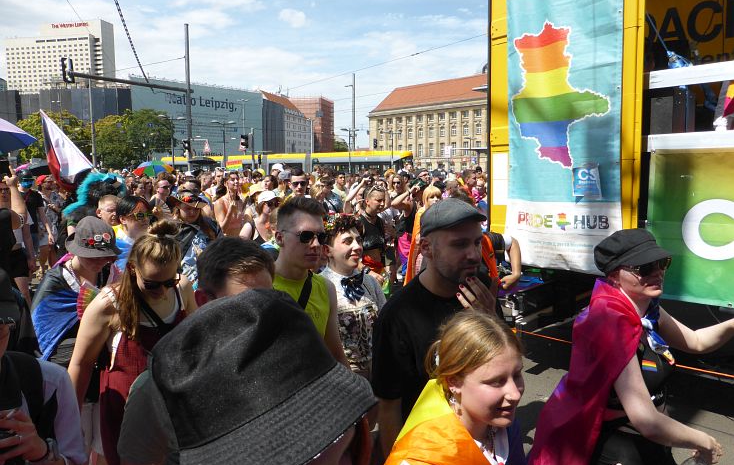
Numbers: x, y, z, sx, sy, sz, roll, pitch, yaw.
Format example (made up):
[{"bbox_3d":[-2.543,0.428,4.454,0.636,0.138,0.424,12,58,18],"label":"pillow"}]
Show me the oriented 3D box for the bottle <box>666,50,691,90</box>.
[{"bbox_3d":[2.321,-1.217,3.800,0.090,0.285,0.090,-18,6,17],"label":"bottle"}]

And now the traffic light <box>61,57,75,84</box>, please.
[{"bbox_3d":[-11.166,-6.046,19.000,0.270,0.900,0.360,5,9,36],"label":"traffic light"}]

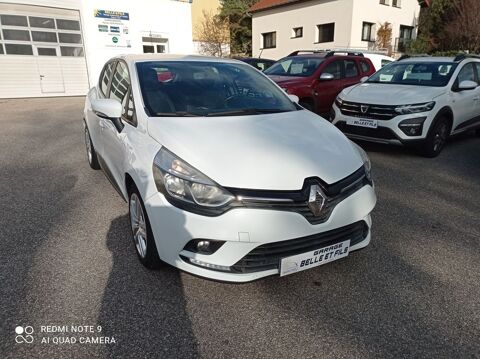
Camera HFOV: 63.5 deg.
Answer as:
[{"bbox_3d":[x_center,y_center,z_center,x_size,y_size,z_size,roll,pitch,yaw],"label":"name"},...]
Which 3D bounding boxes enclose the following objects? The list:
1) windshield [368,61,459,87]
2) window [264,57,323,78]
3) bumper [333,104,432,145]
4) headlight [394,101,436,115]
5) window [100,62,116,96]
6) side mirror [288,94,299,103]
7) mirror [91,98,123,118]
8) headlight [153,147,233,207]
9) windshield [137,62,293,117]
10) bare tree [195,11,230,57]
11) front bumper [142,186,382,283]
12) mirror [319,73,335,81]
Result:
[{"bbox_3d":[2.990,-1.846,6.697,1.420,0.120,0.860,18,52,44],"label":"windshield"},{"bbox_3d":[1.237,-2.569,8.915,1.340,0.140,0.800,19,58,43],"label":"window"},{"bbox_3d":[2.059,-0.881,6.096,0.550,0.560,1.760,-15,23,-41],"label":"bumper"},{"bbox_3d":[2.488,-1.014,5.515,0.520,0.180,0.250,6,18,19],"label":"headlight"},{"bbox_3d":[-1.403,-1.049,4.054,0.070,0.420,0.900,11,11,-31],"label":"window"},{"bbox_3d":[0.483,-0.762,3.802,0.240,0.160,0.160,-8,20,-27],"label":"side mirror"},{"bbox_3d":[-1.023,-0.554,3.019,0.240,0.160,0.160,-8,20,-27],"label":"mirror"},{"bbox_3d":[-0.303,-0.018,2.292,0.390,0.260,0.580,-5,19,-17],"label":"headlight"},{"bbox_3d":[-0.211,-0.781,3.275,1.340,0.140,0.980,-8,45,-27],"label":"windshield"},{"bbox_3d":[-1.601,-7.937,22.604,2.300,3.700,2.200,1,18,0],"label":"bare tree"},{"bbox_3d":[0.329,0.290,2.504,1.700,0.520,0.550,-8,20,-27],"label":"front bumper"},{"bbox_3d":[1.887,-2.228,8.414,0.260,0.180,0.160,17,23,41],"label":"mirror"}]

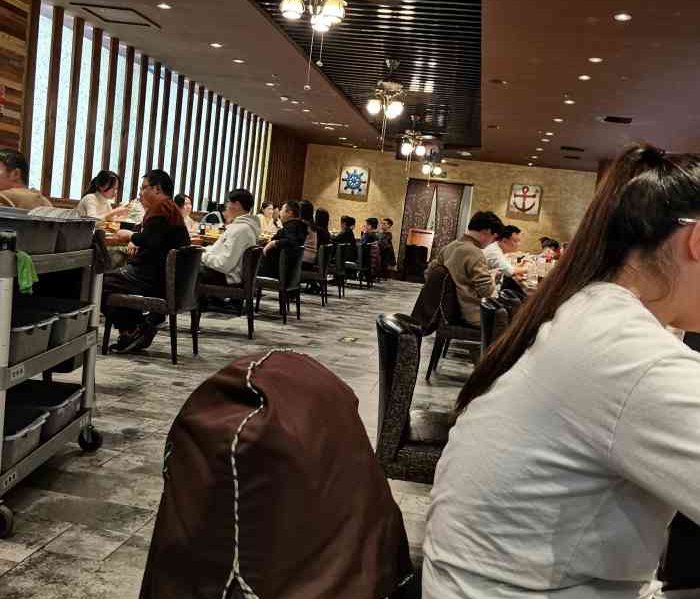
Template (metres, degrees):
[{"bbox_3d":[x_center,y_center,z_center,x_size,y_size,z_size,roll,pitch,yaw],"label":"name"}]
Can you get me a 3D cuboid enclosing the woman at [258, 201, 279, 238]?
[{"bbox_3d":[-1.156,-0.783,10.583,0.700,1.286,0.460,9,7,24],"label":"woman"}]

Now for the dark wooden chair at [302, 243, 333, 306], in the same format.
[{"bbox_3d":[-0.546,-0.362,9.653,0.600,0.793,0.490,7,6,10],"label":"dark wooden chair"}]

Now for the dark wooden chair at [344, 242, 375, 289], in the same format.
[{"bbox_3d":[0.164,-0.714,14.506,0.580,0.855,0.490,9,6,18],"label":"dark wooden chair"}]

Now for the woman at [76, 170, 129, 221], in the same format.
[{"bbox_3d":[-2.326,-0.500,6.908,0.720,1.360,0.470,7,6,2],"label":"woman"}]

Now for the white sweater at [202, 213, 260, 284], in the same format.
[{"bbox_3d":[-1.076,-0.490,6.676,0.510,0.620,0.490,7,6,10],"label":"white sweater"}]

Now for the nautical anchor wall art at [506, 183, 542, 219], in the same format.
[{"bbox_3d":[3.479,-1.927,14.460,0.621,0.690,0.050,7,6,10],"label":"nautical anchor wall art"}]

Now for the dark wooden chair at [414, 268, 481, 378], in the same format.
[{"bbox_3d":[0.974,0.239,5.948,0.580,0.855,0.490,8,6,9],"label":"dark wooden chair"}]

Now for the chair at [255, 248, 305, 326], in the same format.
[{"bbox_3d":[-0.856,-0.205,8.236,0.580,0.855,0.490,8,6,14],"label":"chair"}]

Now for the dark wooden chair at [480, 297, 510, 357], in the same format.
[{"bbox_3d":[0.900,0.453,3.724,0.580,0.855,0.490,7,6,7],"label":"dark wooden chair"}]

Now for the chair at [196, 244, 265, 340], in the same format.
[{"bbox_3d":[-1.134,-0.103,6.888,0.580,0.855,0.490,6,6,-2],"label":"chair"}]

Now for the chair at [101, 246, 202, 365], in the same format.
[{"bbox_3d":[-1.451,-0.002,5.517,0.580,0.855,0.490,7,6,7],"label":"chair"}]

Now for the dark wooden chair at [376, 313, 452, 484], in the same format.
[{"bbox_3d":[0.349,0.505,2.561,0.580,0.855,0.490,7,6,8],"label":"dark wooden chair"}]

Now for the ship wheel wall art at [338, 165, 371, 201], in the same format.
[{"bbox_3d":[0.083,-2.388,15.037,0.609,0.673,0.050,7,6,10],"label":"ship wheel wall art"}]

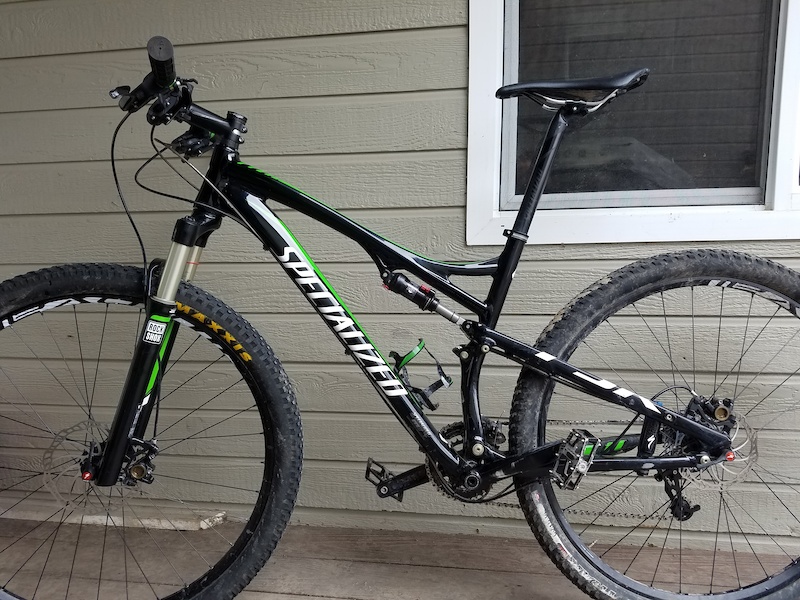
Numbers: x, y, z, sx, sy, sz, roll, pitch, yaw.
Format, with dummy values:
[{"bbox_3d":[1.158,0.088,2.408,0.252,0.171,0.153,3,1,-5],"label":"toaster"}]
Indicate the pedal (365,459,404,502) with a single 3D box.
[{"bbox_3d":[-0.033,0.381,1.265,0.088,0.020,0.095,33,0,-1],"label":"pedal"}]

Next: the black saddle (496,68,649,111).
[{"bbox_3d":[0.317,-0.387,1.130,0.273,0.062,0.140,-2,1,-1],"label":"black saddle"}]

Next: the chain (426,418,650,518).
[{"bbox_3d":[0.314,0.337,1.183,0.515,0.200,0.022,1,0,-1],"label":"chain"}]

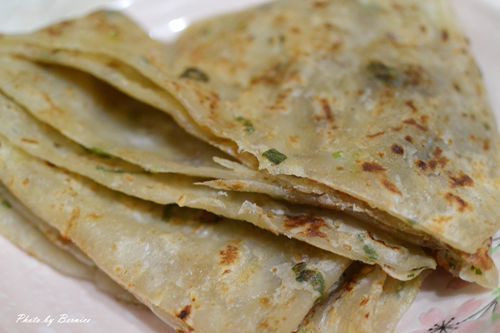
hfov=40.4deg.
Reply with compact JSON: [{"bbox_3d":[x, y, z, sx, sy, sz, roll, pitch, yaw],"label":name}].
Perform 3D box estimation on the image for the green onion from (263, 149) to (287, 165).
[{"bbox_3d":[0.011,-0.004,0.310,0.009,0.002,0.007,32,49,32],"label":"green onion"}]

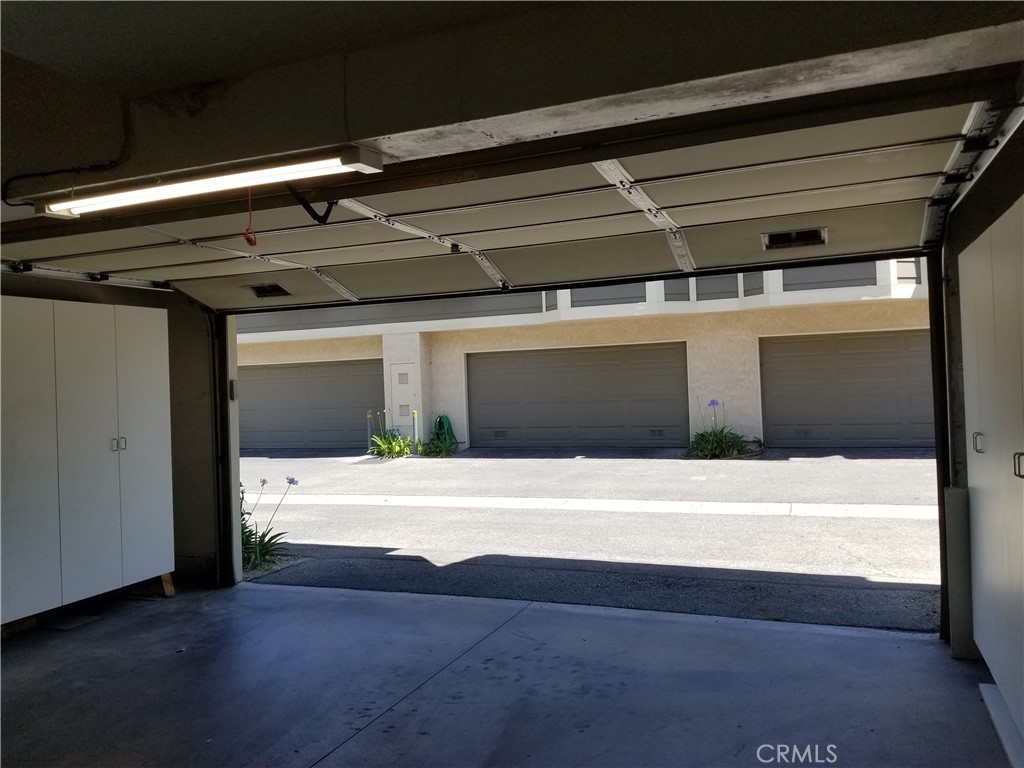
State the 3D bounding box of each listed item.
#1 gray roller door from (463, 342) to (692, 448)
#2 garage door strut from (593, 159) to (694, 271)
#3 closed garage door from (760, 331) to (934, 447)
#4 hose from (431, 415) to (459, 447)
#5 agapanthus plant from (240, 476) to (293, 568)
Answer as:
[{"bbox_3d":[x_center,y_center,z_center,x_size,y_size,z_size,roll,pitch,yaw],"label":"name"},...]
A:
[{"bbox_3d":[1.310,0.304,16.442,4.880,2.140,0.100,-2,-1,22],"label":"gray roller door"},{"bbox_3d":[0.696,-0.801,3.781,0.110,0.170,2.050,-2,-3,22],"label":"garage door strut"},{"bbox_3d":[7.141,0.081,14.107,4.880,2.140,0.100,-2,-1,22],"label":"closed garage door"},{"bbox_3d":[-1.538,1.048,17.238,0.680,0.740,0.220,-2,-1,22],"label":"hose"},{"bbox_3d":[-2.250,1.214,6.805,0.640,0.800,0.560,-2,-1,22],"label":"agapanthus plant"}]

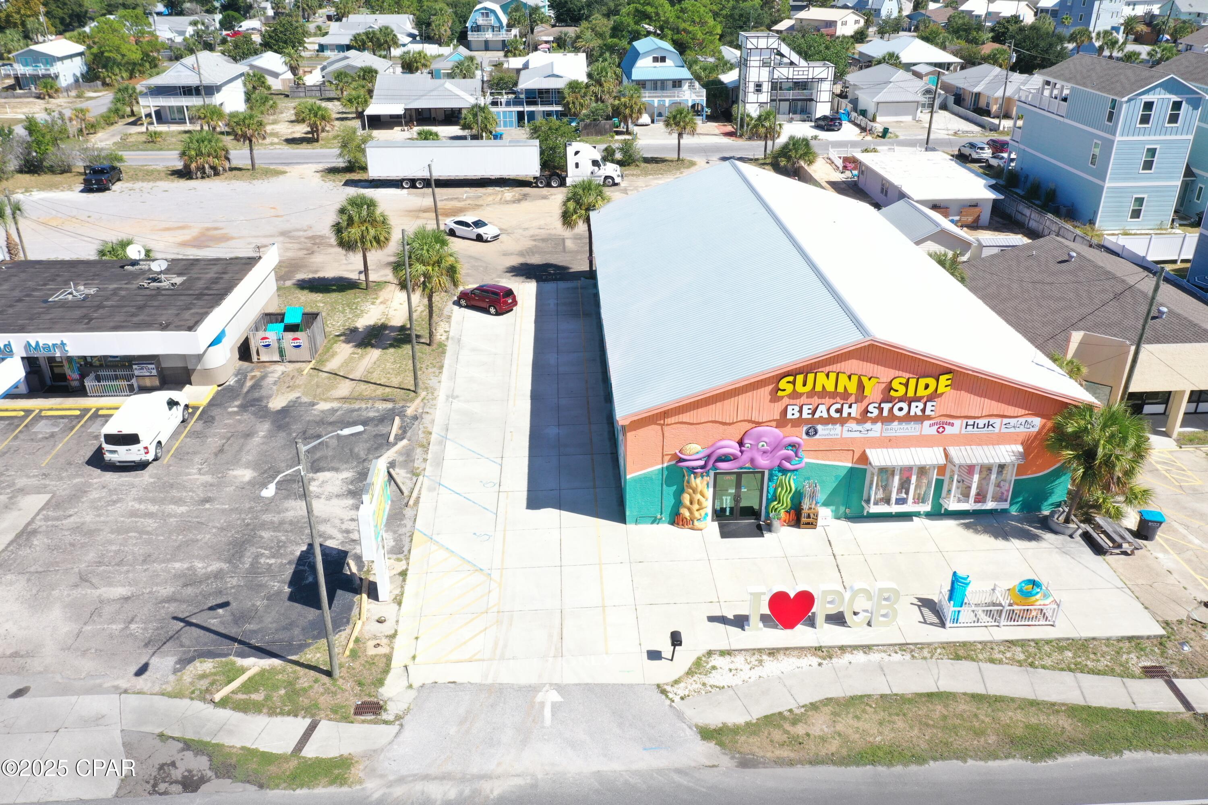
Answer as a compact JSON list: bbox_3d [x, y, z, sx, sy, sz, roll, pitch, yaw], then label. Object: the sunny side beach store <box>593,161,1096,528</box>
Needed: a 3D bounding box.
[{"bbox_3d":[9.268,-5.356,50.304,19.100,8.300,29.669,-2,27,-2],"label":"sunny side beach store"}]

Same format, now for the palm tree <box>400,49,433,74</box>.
[{"bbox_3d":[-31.864,-57.448,158.732,5.200,4.300,5.000,-1,27,0],"label":"palm tree"}]

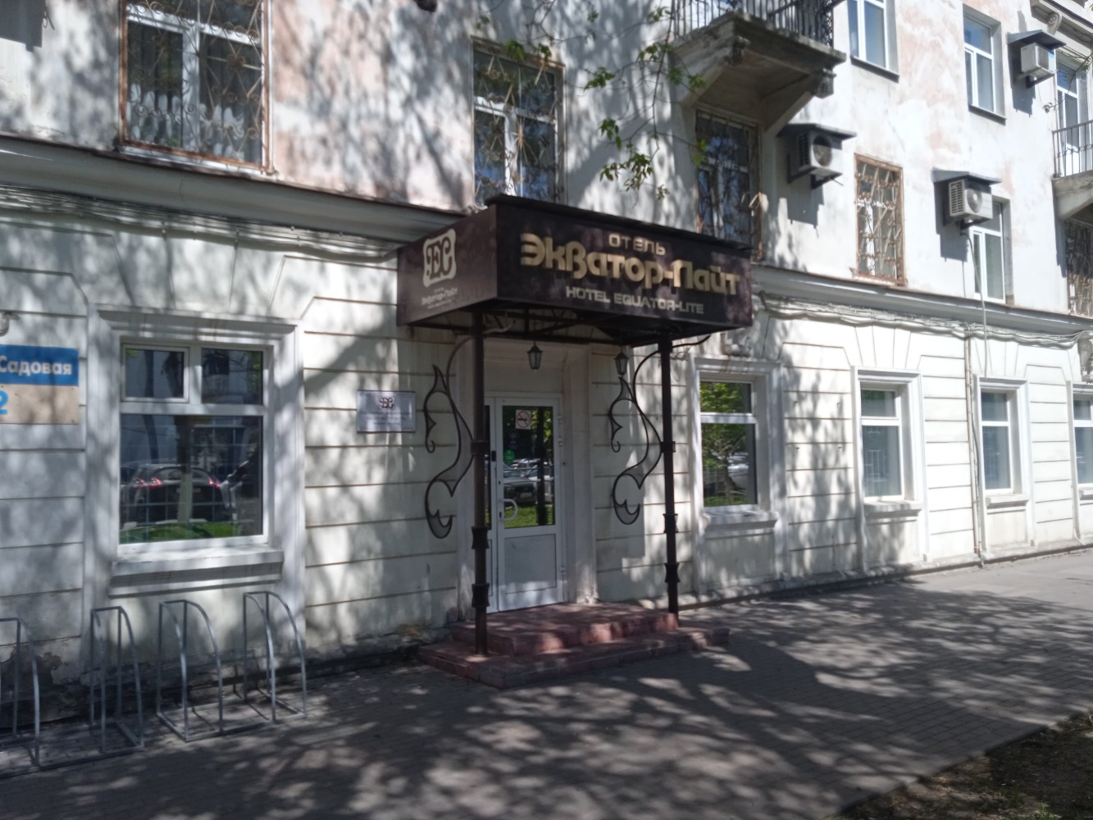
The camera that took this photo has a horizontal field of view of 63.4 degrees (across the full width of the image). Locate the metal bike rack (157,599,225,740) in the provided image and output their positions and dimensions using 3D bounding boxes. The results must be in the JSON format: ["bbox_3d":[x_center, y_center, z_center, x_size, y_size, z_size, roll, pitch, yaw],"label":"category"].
[{"bbox_3d":[-2.519,1.792,6.201,0.220,0.791,0.837,1,-5,-35],"label":"metal bike rack"}]

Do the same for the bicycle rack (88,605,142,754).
[{"bbox_3d":[-2.903,1.784,5.931,0.215,0.791,0.837,1,-5,-35],"label":"bicycle rack"}]

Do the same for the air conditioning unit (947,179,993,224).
[{"bbox_3d":[6.727,-3.316,14.029,0.803,0.541,0.249,1,-5,-35],"label":"air conditioning unit"}]

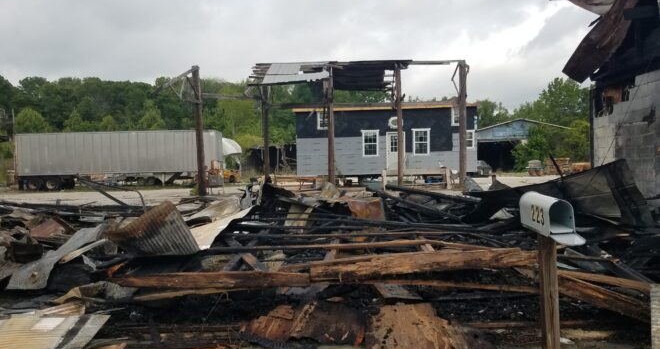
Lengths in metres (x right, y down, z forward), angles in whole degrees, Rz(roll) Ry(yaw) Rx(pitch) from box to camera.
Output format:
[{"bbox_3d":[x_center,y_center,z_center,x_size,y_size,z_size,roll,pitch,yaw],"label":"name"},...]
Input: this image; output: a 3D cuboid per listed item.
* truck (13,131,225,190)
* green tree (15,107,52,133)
[{"bbox_3d":[-15.232,-0.989,36.450,14.200,4.000,2.550,-1,1,0],"label":"truck"},{"bbox_3d":[-30.505,-2.912,51.000,4.200,7.700,4.200,-1,1,0],"label":"green tree"}]

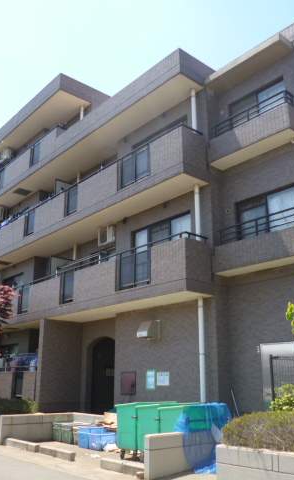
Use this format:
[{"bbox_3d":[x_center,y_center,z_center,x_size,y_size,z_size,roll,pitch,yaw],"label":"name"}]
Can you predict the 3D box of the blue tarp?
[{"bbox_3d":[1.159,3.631,8.232,1.400,1.060,0.850,15,-23,-39],"label":"blue tarp"}]

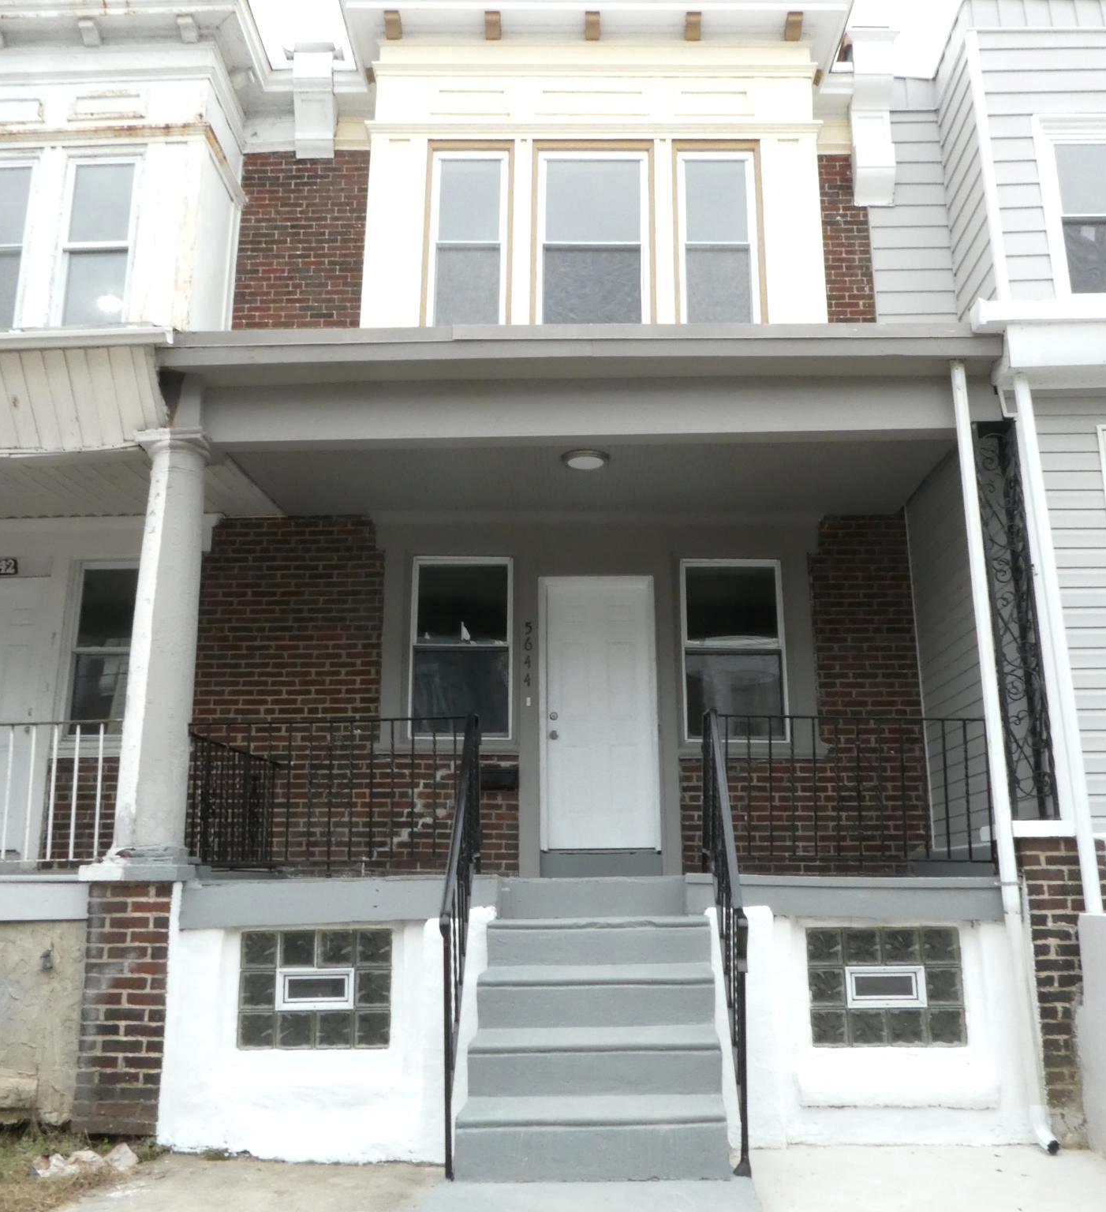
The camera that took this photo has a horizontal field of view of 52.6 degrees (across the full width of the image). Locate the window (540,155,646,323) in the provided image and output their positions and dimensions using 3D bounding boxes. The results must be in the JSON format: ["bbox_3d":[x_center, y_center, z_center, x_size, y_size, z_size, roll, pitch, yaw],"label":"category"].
[{"bbox_3d":[0.298,-2.701,8.265,0.813,1.491,0.100,-1,-14,-1],"label":"window"}]

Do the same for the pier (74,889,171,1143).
[{"bbox_3d":[-2.111,2.008,5.687,0.418,1.165,0.420,-1,-13,0],"label":"pier"}]

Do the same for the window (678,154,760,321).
[{"bbox_3d":[1.239,-2.636,8.308,0.551,1.570,0.100,0,-14,0],"label":"window"}]

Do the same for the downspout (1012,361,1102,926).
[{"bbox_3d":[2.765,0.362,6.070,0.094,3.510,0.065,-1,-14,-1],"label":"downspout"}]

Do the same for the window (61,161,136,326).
[{"bbox_3d":[-3.320,-2.642,8.184,0.536,1.443,0.100,-1,-14,-1],"label":"window"}]

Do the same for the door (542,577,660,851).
[{"bbox_3d":[0.346,0.783,8.446,0.893,2.078,0.120,-1,-14,-1],"label":"door"}]

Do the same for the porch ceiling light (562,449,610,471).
[{"bbox_3d":[0.219,-0.981,7.612,0.325,0.060,0.325,-1,-13,0],"label":"porch ceiling light"}]

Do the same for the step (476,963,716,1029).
[{"bbox_3d":[0.196,1.785,5.121,1.060,0.240,0.280,-1,-13,0],"label":"step"}]

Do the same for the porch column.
[{"bbox_3d":[-2.110,0.218,6.122,0.440,2.390,0.440,-1,-13,0],"label":"porch column"}]

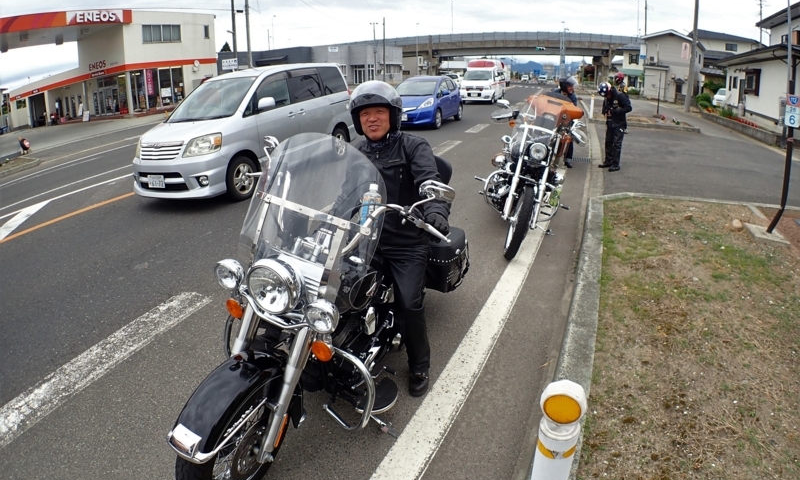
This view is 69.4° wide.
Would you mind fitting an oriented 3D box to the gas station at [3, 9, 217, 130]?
[{"bbox_3d":[-20.500,-10.900,36.800,12.500,6.400,13.500,11,20,34],"label":"gas station"}]

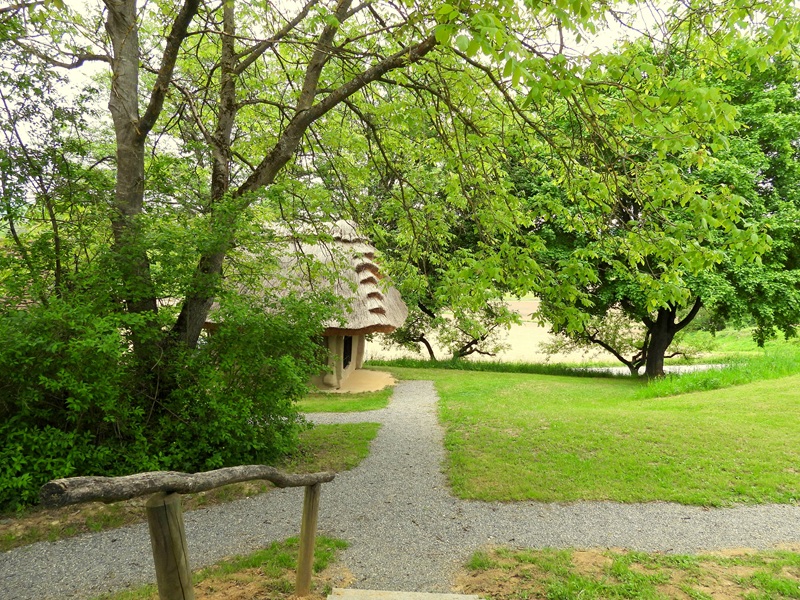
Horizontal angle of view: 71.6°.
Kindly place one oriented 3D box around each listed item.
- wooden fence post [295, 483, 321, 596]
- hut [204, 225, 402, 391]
[{"bbox_3d":[-0.713,1.864,4.300,0.120,0.870,0.120,5,1,0],"label":"wooden fence post"},{"bbox_3d":[-2.870,-0.050,17.400,6.000,4.850,4.800,0,2,7],"label":"hut"}]

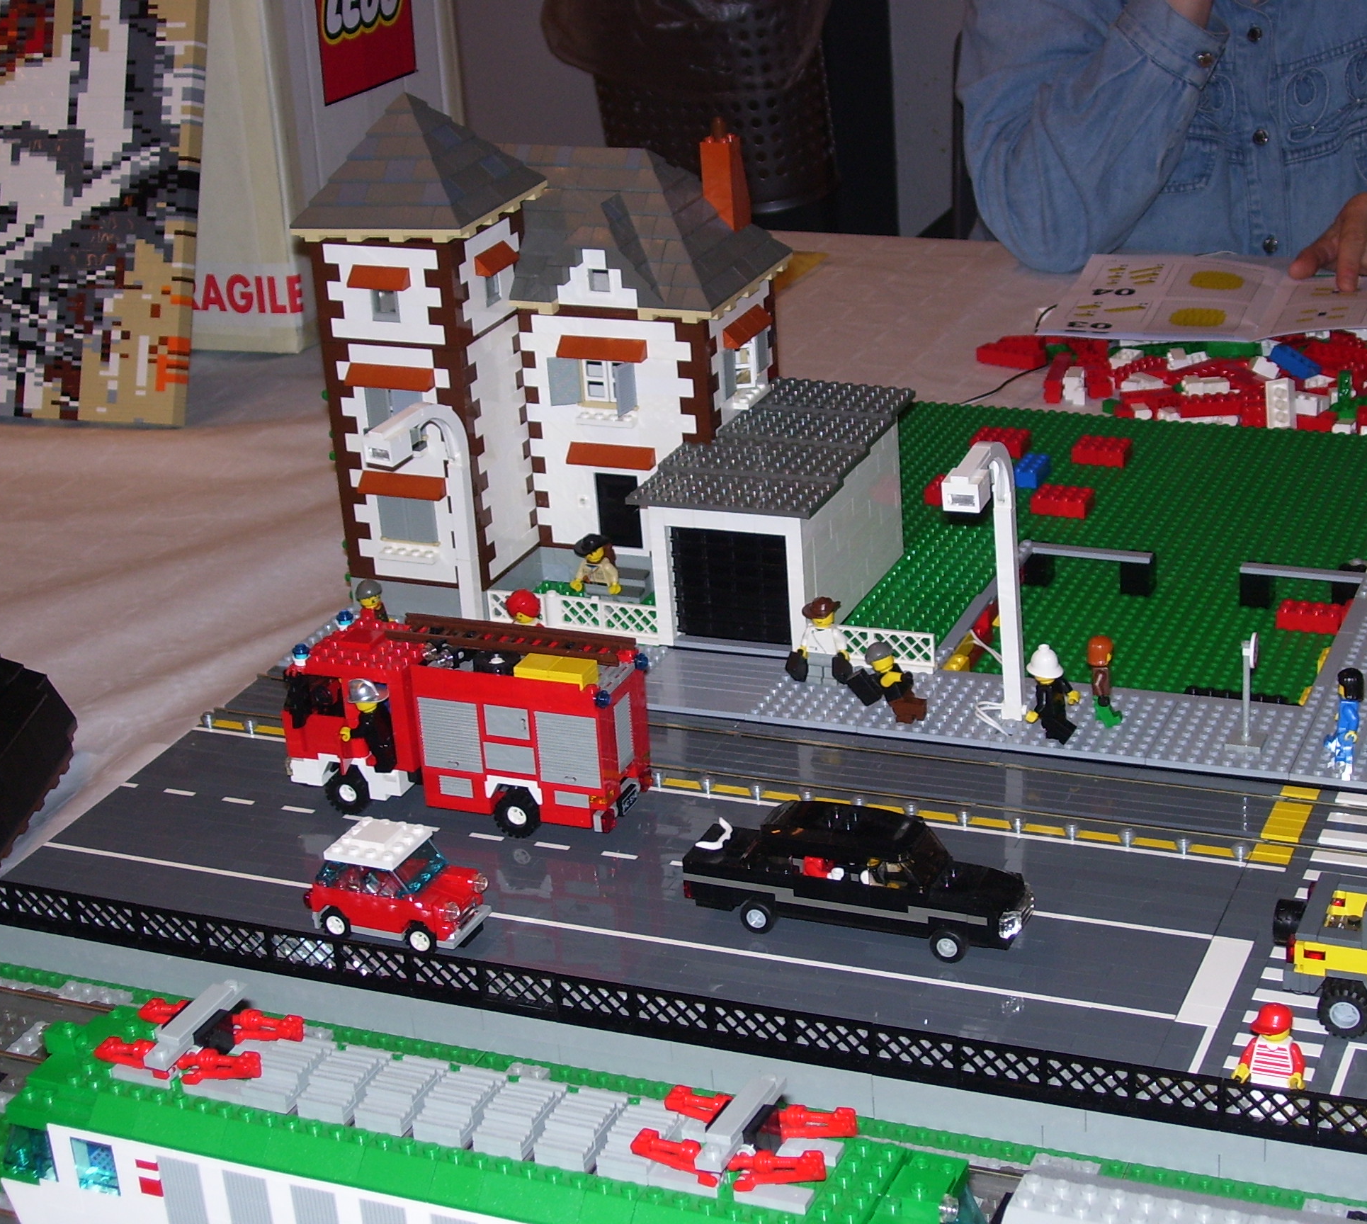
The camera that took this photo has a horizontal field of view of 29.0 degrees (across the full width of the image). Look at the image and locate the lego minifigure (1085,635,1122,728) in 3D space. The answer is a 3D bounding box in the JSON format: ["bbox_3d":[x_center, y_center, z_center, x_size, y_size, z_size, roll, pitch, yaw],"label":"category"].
[{"bbox_3d":[0.191,0.031,1.200,0.015,0.042,0.024,2,23,15],"label":"lego minifigure"}]

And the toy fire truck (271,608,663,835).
[{"bbox_3d":[-0.096,0.049,1.175,0.165,0.083,0.050,6,25,23],"label":"toy fire truck"}]

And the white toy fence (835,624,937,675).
[{"bbox_3d":[0.093,0.016,1.283,0.063,0.020,0.008,6,25,23],"label":"white toy fence"}]

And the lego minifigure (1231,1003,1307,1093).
[{"bbox_3d":[0.206,0.159,0.920,0.025,0.043,0.015,6,25,23],"label":"lego minifigure"}]

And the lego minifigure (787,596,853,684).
[{"bbox_3d":[0.066,0.015,1.267,0.033,0.044,0.019,6,25,23],"label":"lego minifigure"}]

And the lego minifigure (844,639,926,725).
[{"bbox_3d":[0.094,0.035,1.231,0.031,0.042,0.024,-20,13,31],"label":"lego minifigure"}]

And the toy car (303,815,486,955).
[{"bbox_3d":[-0.118,0.112,1.091,0.071,0.040,0.034,6,25,23],"label":"toy car"}]

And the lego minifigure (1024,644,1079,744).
[{"bbox_3d":[0.167,0.037,1.194,0.023,0.045,0.023,6,25,23],"label":"lego minifigure"}]

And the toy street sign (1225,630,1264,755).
[{"bbox_3d":[0.249,0.034,1.165,0.016,0.055,0.016,6,25,23],"label":"toy street sign"}]

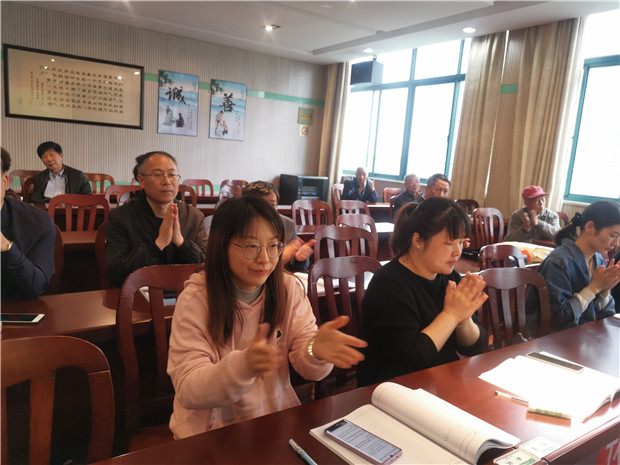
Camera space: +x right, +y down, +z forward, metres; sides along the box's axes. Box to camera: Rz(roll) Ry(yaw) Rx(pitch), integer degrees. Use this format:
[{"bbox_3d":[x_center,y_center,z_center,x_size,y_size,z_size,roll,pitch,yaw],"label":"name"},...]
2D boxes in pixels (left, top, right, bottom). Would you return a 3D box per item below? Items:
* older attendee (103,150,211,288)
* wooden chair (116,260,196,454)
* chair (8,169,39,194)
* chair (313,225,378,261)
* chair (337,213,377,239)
[{"bbox_3d":[-0.754,0.278,2.410,0.520,1.330,0.680,-2,11,-34],"label":"older attendee"},{"bbox_3d":[-0.325,0.636,1.521,0.450,0.970,0.520,-2,11,-34],"label":"wooden chair"},{"bbox_3d":[-3.225,-0.225,5.622,0.460,0.950,0.520,-2,11,-35],"label":"chair"},{"bbox_3d":[0.332,0.487,2.748,0.460,0.970,0.520,-1,10,-29],"label":"chair"},{"bbox_3d":[0.455,0.366,3.624,0.460,0.950,0.520,-2,11,-35],"label":"chair"}]

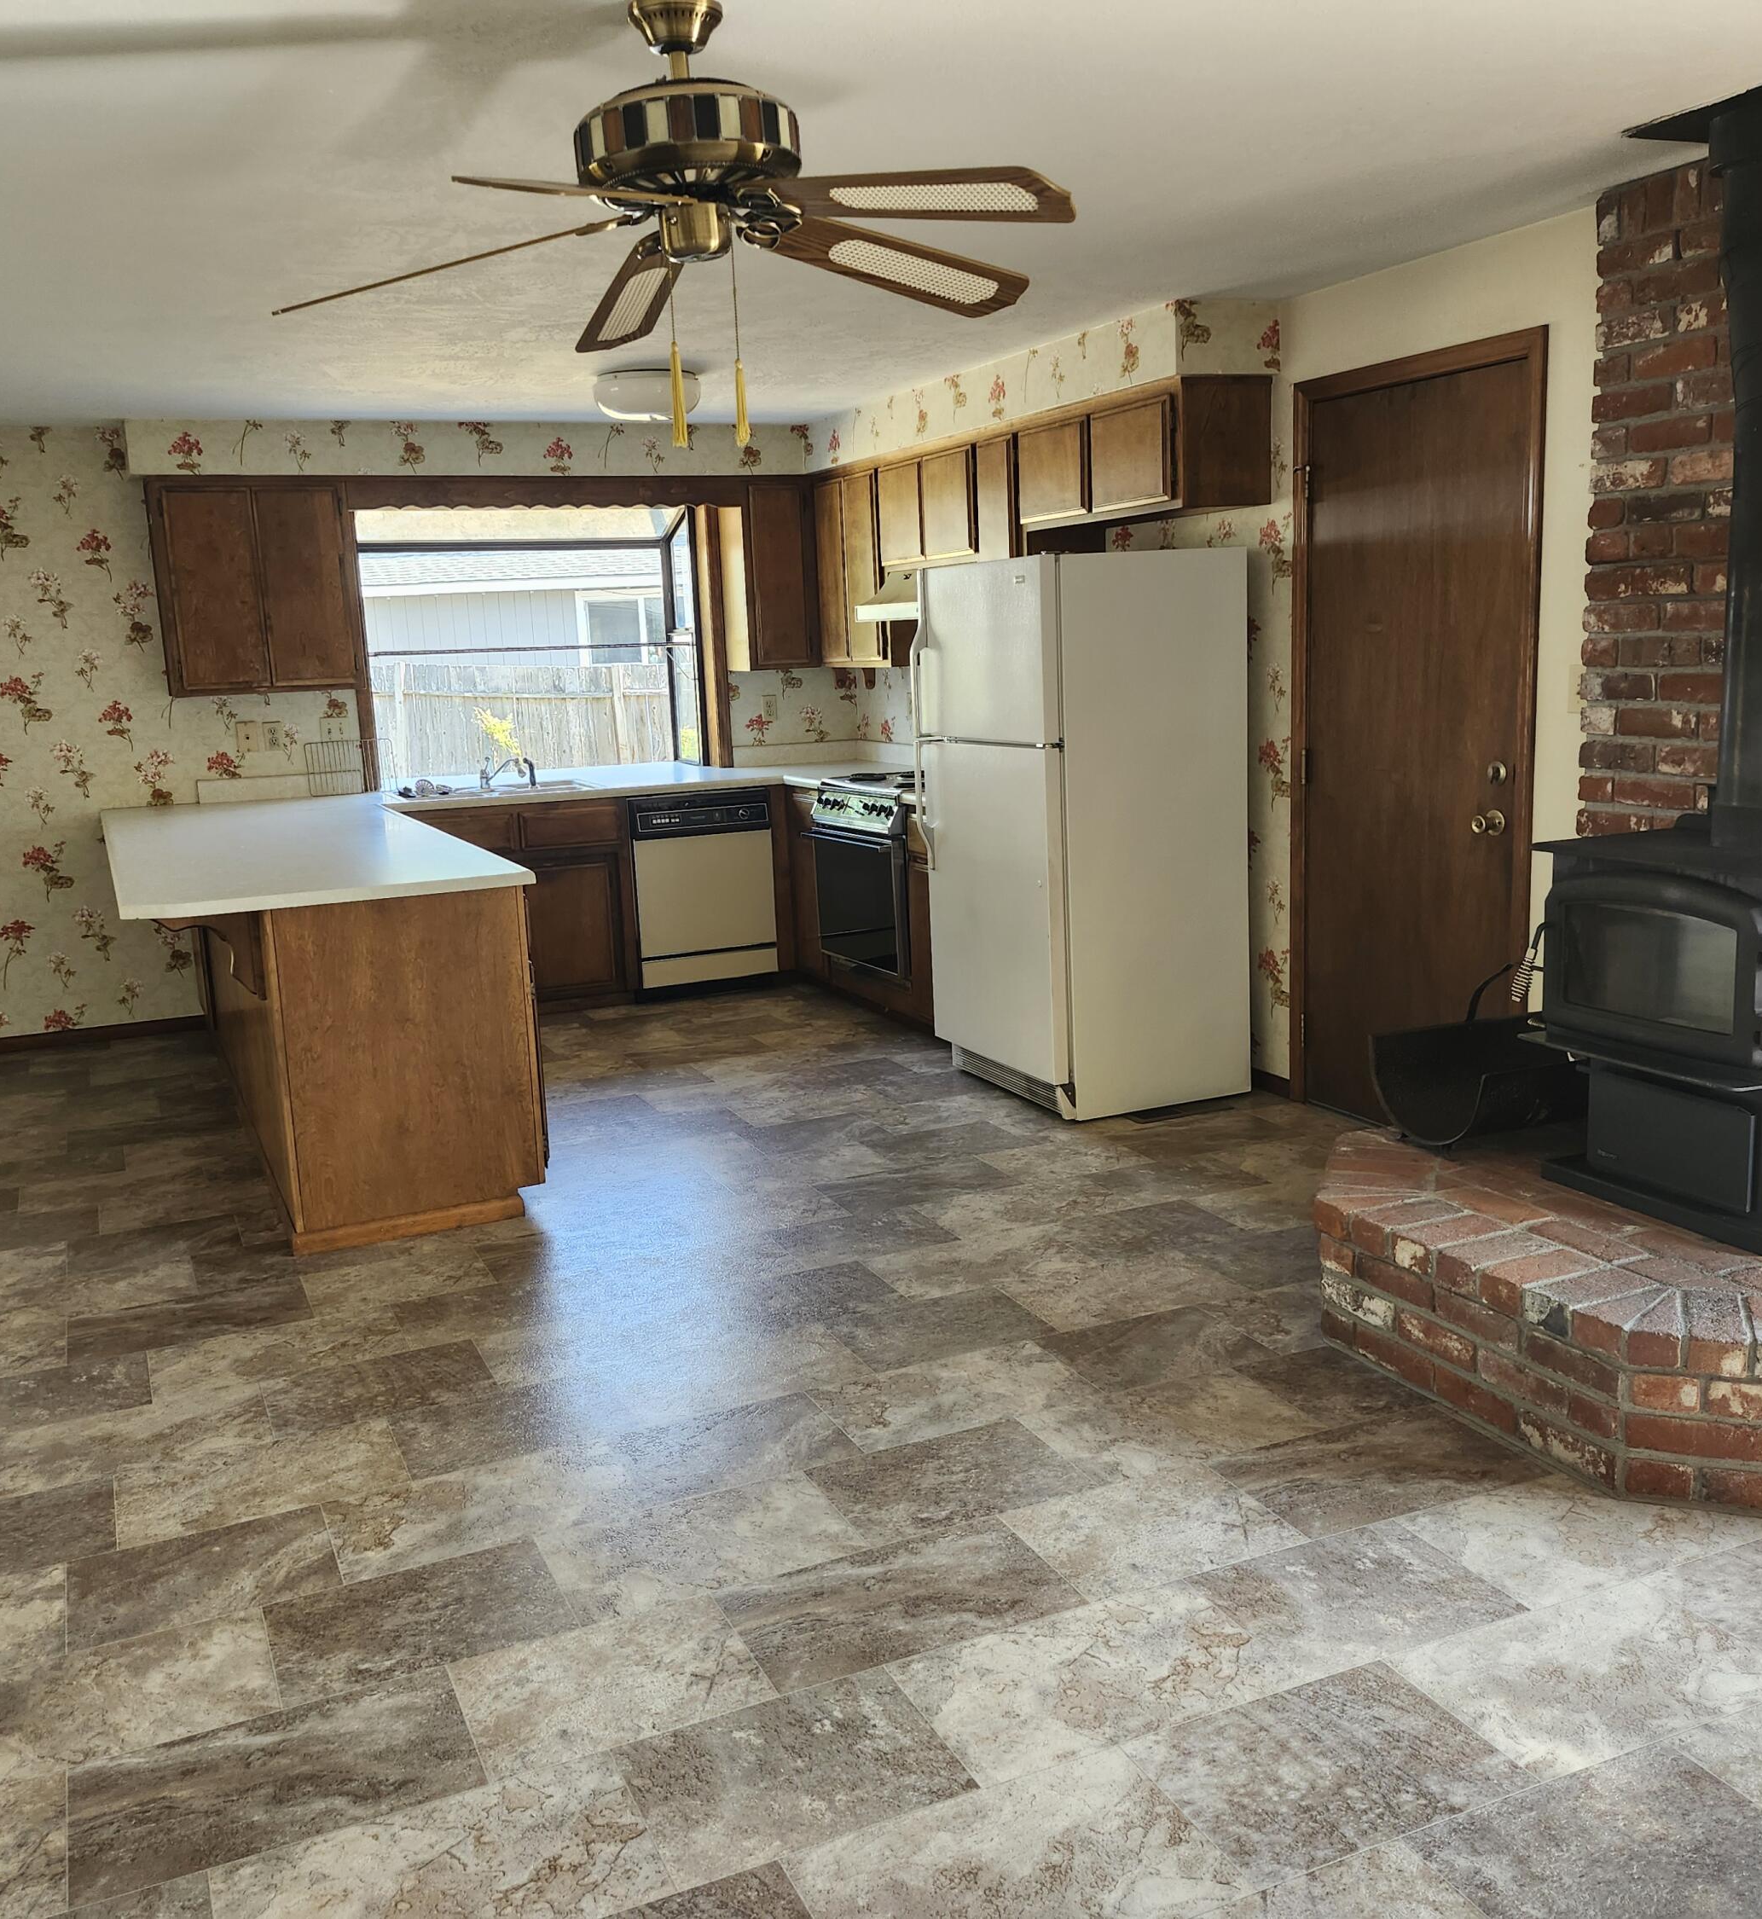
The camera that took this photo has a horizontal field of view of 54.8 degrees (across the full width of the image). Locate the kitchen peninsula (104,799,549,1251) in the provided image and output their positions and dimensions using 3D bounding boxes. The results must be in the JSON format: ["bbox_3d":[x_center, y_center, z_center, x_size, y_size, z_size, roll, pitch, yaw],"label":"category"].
[{"bbox_3d":[-1.960,0.043,5.643,0.985,0.909,3.100,-7,12,-24],"label":"kitchen peninsula"}]

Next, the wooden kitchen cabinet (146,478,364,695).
[{"bbox_3d":[-2.474,-1.465,6.716,0.708,0.819,0.335,-7,12,-24],"label":"wooden kitchen cabinet"}]

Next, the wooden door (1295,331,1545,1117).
[{"bbox_3d":[1.469,-0.543,4.705,0.080,2.130,0.950,-7,12,-24],"label":"wooden door"}]

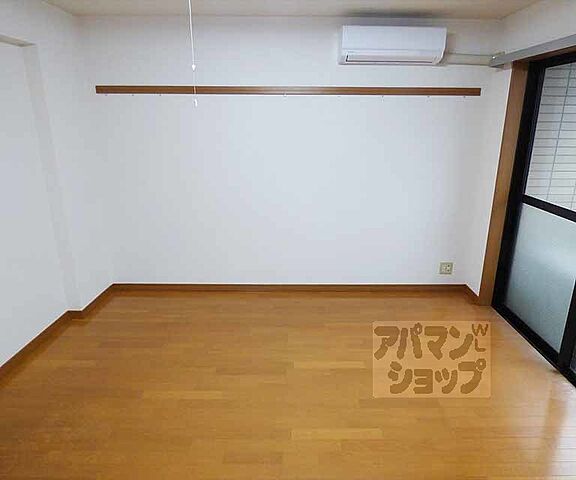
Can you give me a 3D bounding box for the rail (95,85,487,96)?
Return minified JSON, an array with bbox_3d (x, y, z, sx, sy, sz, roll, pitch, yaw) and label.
[{"bbox_3d":[0.008,-1.246,2.911,3.220,0.058,0.025,0,15,0],"label":"rail"}]

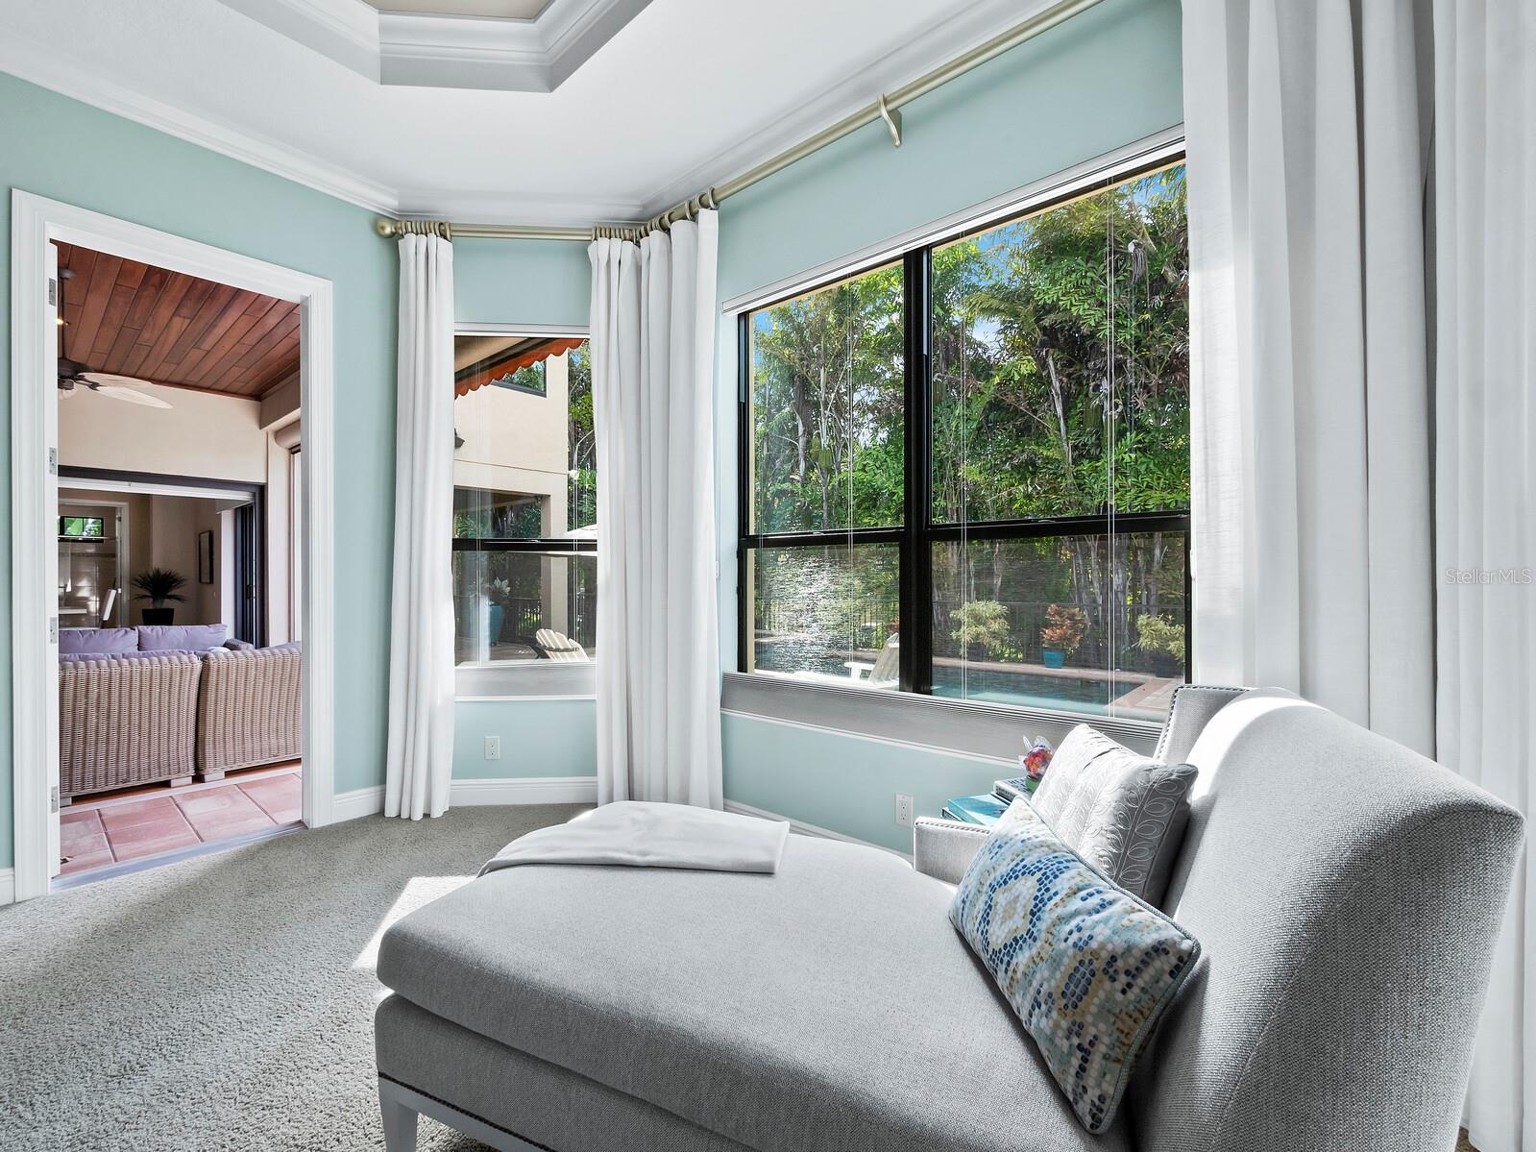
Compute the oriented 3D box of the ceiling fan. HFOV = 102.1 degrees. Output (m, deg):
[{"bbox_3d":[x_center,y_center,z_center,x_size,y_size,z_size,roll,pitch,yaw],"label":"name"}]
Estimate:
[{"bbox_3d":[-5.635,-1.944,4.976,1.380,1.056,1.380,0,0,39],"label":"ceiling fan"}]

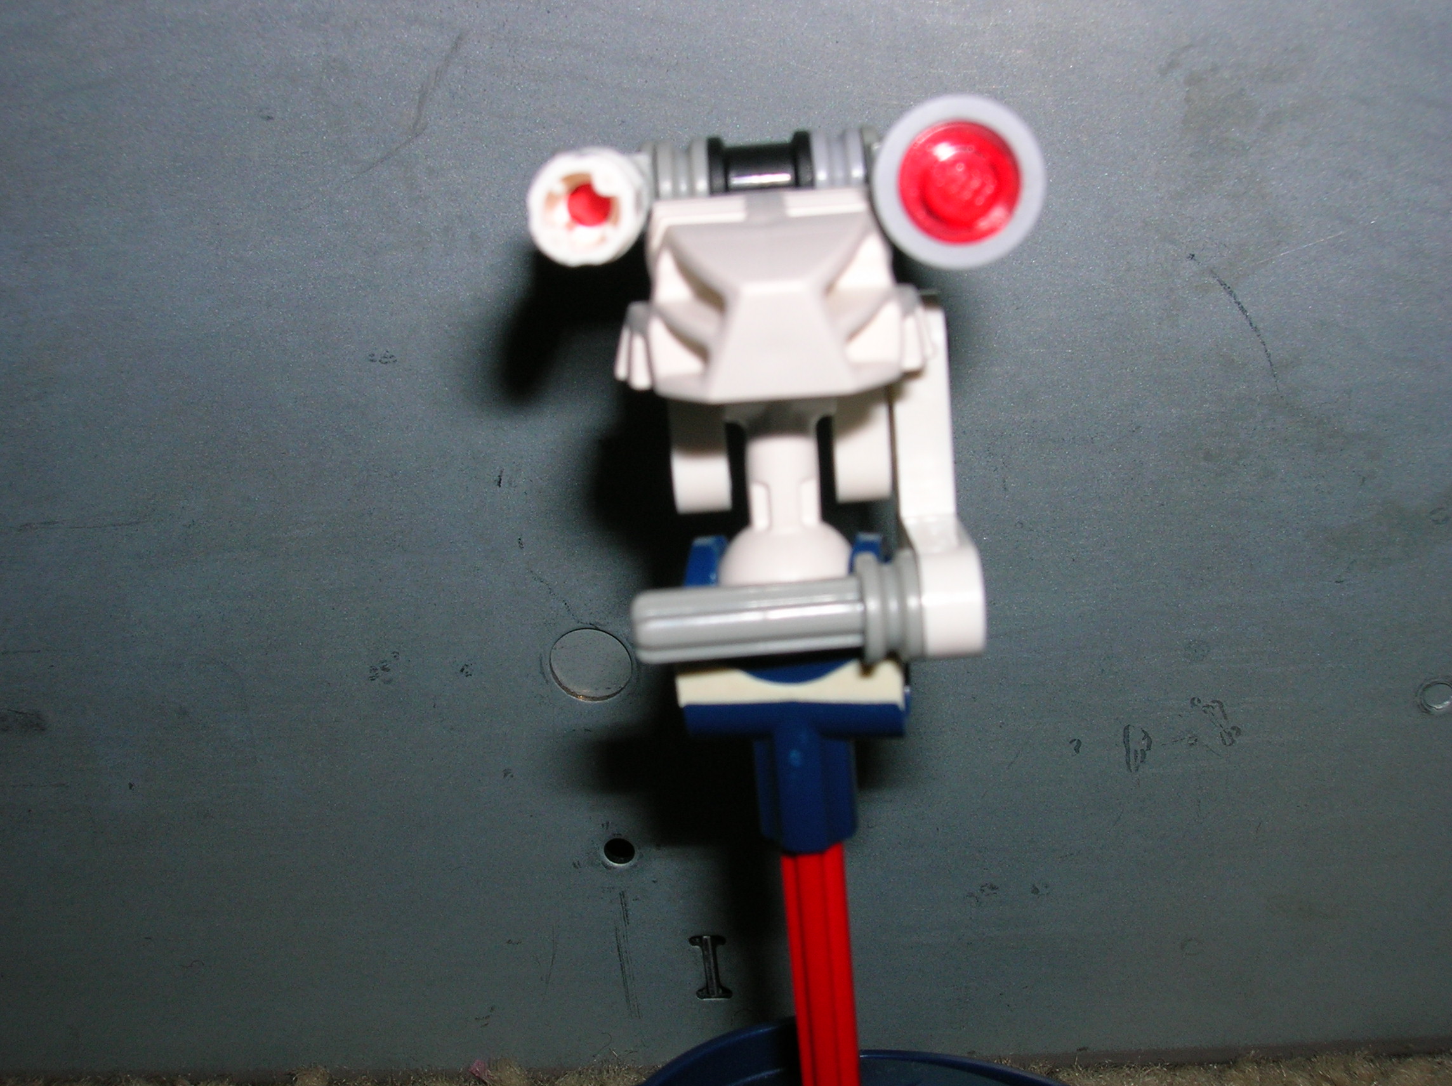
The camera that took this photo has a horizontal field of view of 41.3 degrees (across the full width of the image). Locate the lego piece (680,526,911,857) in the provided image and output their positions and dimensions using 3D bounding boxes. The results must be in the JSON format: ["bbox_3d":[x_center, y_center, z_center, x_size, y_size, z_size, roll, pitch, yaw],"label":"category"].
[{"bbox_3d":[0.006,0.011,0.145,0.017,0.024,0.015,-1,31,7],"label":"lego piece"}]

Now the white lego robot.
[{"bbox_3d":[0.005,-0.010,0.135,0.035,0.040,0.025,-3,19,3],"label":"white lego robot"}]

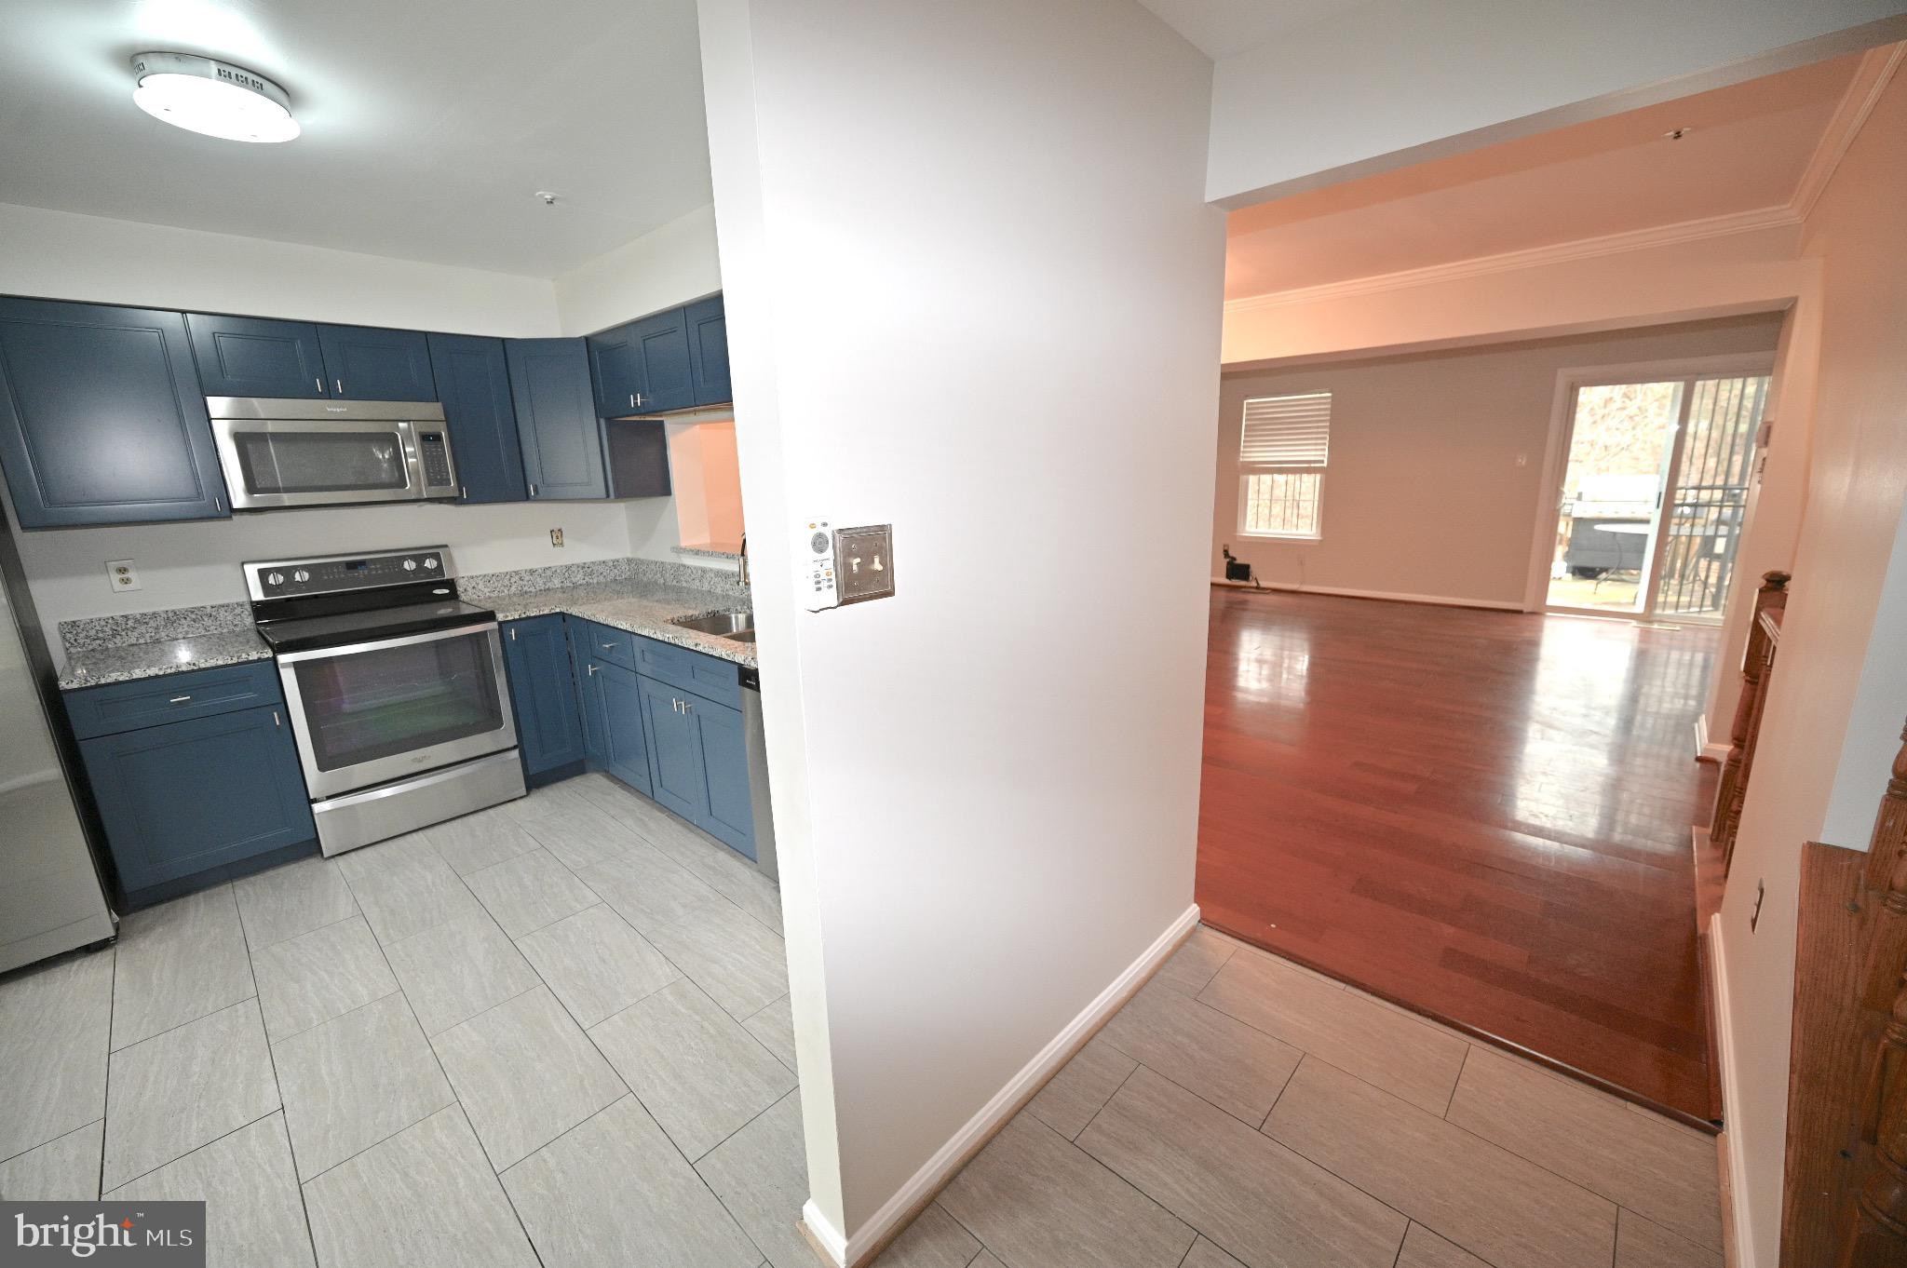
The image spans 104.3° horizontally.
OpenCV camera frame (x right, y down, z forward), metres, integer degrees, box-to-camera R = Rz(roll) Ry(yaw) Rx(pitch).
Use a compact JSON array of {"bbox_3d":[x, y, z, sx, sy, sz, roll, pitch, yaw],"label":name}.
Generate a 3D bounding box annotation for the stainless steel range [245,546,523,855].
[{"bbox_3d":[-2.542,0.252,3.363,0.650,1.200,0.757,10,17,42],"label":"stainless steel range"}]

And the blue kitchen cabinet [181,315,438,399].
[{"bbox_3d":[-2.713,-1.141,3.168,0.335,0.297,0.756,10,17,42],"label":"blue kitchen cabinet"}]

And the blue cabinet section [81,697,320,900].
[{"bbox_3d":[-2.937,0.555,2.908,0.540,0.580,0.525,9,16,42],"label":"blue cabinet section"}]

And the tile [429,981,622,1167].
[{"bbox_3d":[-1.145,1.153,1.979,0.614,0.010,0.307,10,18,42],"label":"tile"}]

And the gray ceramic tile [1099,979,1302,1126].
[{"bbox_3d":[0.640,1.094,1.975,0.460,0.010,0.307,10,18,42],"label":"gray ceramic tile"}]

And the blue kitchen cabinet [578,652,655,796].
[{"bbox_3d":[-1.296,0.364,3.550,0.460,0.585,0.583,10,17,42],"label":"blue kitchen cabinet"}]

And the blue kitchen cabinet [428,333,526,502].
[{"bbox_3d":[-2.344,-1.018,3.594,0.335,0.755,0.302,10,17,42],"label":"blue kitchen cabinet"}]

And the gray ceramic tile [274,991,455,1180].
[{"bbox_3d":[-1.563,1.159,1.951,0.616,0.012,0.303,10,17,42],"label":"gray ceramic tile"}]

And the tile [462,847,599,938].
[{"bbox_3d":[-1.608,0.976,2.814,0.614,0.010,0.307,10,18,42],"label":"tile"}]

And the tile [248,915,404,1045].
[{"bbox_3d":[-1.998,1.073,2.350,0.601,0.010,0.299,10,17,42],"label":"tile"}]

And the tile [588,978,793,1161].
[{"bbox_3d":[-0.699,1.123,1.962,0.600,0.010,0.300,10,17,42],"label":"tile"}]

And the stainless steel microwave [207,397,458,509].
[{"bbox_3d":[-2.658,-0.774,3.199,0.405,0.413,0.758,10,18,42],"label":"stainless steel microwave"}]

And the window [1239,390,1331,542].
[{"bbox_3d":[3.571,-1.789,8.035,0.916,1.531,0.100,10,18,42],"label":"window"}]

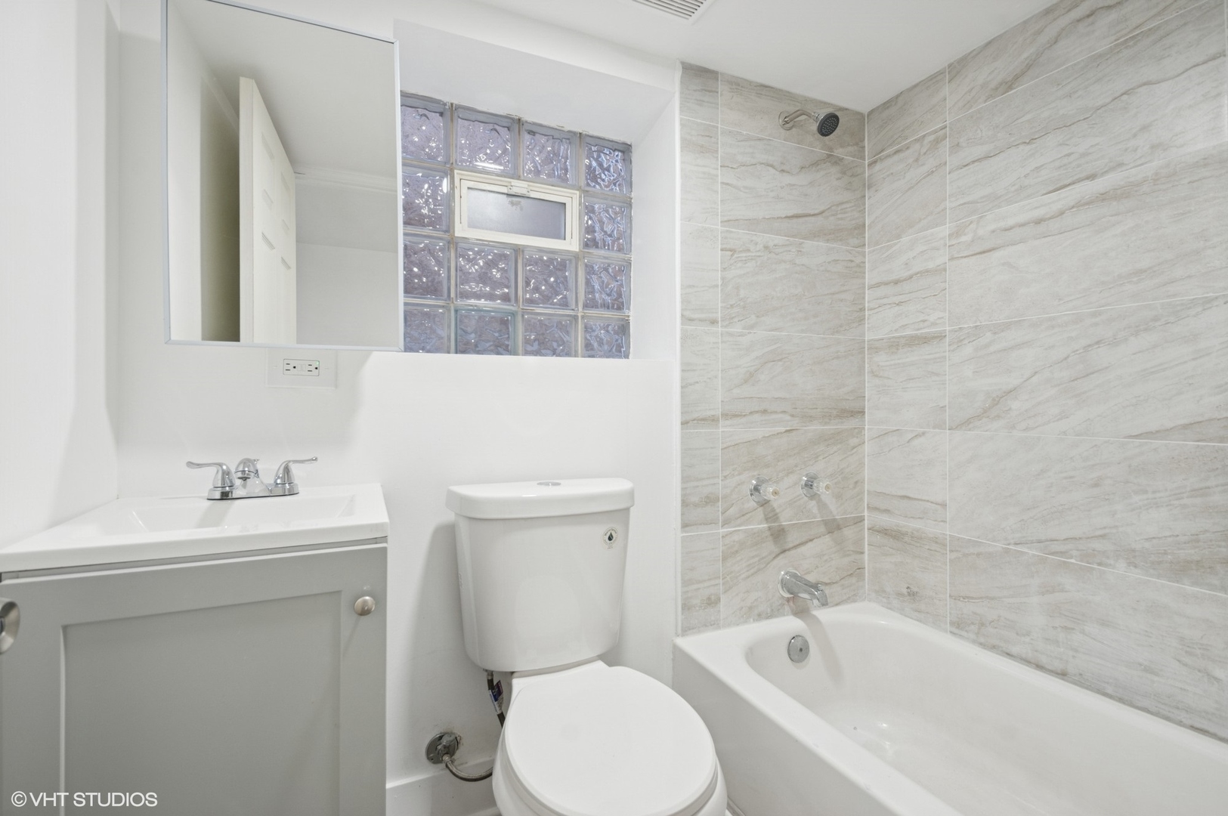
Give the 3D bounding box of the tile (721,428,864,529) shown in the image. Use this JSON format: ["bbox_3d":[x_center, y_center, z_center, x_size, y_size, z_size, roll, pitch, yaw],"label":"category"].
[{"bbox_3d":[0.599,0.221,1.670,0.598,0.303,0.010,0,1,-22],"label":"tile"}]

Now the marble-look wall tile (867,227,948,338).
[{"bbox_3d":[0.929,-0.387,1.631,0.010,0.301,0.264,0,0,-28],"label":"marble-look wall tile"}]

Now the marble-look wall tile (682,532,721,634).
[{"bbox_3d":[0.256,0.518,1.511,0.131,0.290,0.010,0,0,-22],"label":"marble-look wall tile"}]

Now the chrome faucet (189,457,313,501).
[{"bbox_3d":[-0.721,0.140,1.021,0.222,0.080,0.130,0,1,-22],"label":"chrome faucet"}]

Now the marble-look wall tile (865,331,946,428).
[{"bbox_3d":[0.929,-0.084,1.632,0.010,0.301,0.264,0,0,-28],"label":"marble-look wall tile"}]

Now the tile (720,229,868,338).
[{"bbox_3d":[0.597,-0.391,1.663,0.598,0.303,0.010,0,1,-22],"label":"tile"}]

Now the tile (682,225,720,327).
[{"bbox_3d":[0.255,-0.385,1.509,0.131,0.301,0.010,0,0,-22],"label":"tile"}]

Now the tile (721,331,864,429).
[{"bbox_3d":[0.598,-0.085,1.666,0.598,0.303,0.010,0,1,-22],"label":"tile"}]

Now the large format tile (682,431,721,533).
[{"bbox_3d":[0.256,0.221,1.510,0.131,0.301,0.010,0,0,-22],"label":"large format tile"}]

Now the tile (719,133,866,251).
[{"bbox_3d":[0.588,-0.689,1.642,0.584,0.301,0.010,0,0,-22],"label":"tile"}]

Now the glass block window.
[{"bbox_3d":[-0.301,-0.513,1.653,0.754,0.776,0.090,0,0,-22],"label":"glass block window"}]

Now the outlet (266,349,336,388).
[{"bbox_3d":[-0.686,-0.088,1.125,0.133,0.089,0.010,0,0,-22],"label":"outlet"}]

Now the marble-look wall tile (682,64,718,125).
[{"bbox_3d":[0.255,-0.928,1.516,0.134,0.158,0.010,0,1,-22],"label":"marble-look wall tile"}]

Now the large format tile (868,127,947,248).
[{"bbox_3d":[0.940,-0.698,1.648,0.010,0.303,0.269,0,1,-26],"label":"large format tile"}]

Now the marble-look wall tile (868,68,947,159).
[{"bbox_3d":[0.940,-0.934,1.645,0.010,0.165,0.269,0,1,-26],"label":"marble-look wall tile"}]

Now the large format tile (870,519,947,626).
[{"bbox_3d":[0.931,0.517,1.633,0.010,0.290,0.264,0,0,-28],"label":"large format tile"}]

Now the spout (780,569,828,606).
[{"bbox_3d":[0.595,0.565,1.592,0.074,0.083,0.138,0,1,-22],"label":"spout"}]

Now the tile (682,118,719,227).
[{"bbox_3d":[0.256,-0.694,1.518,0.134,0.303,0.010,0,1,-22],"label":"tile"}]

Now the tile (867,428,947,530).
[{"bbox_3d":[0.943,0.220,1.659,0.010,0.303,0.269,0,1,-26],"label":"tile"}]

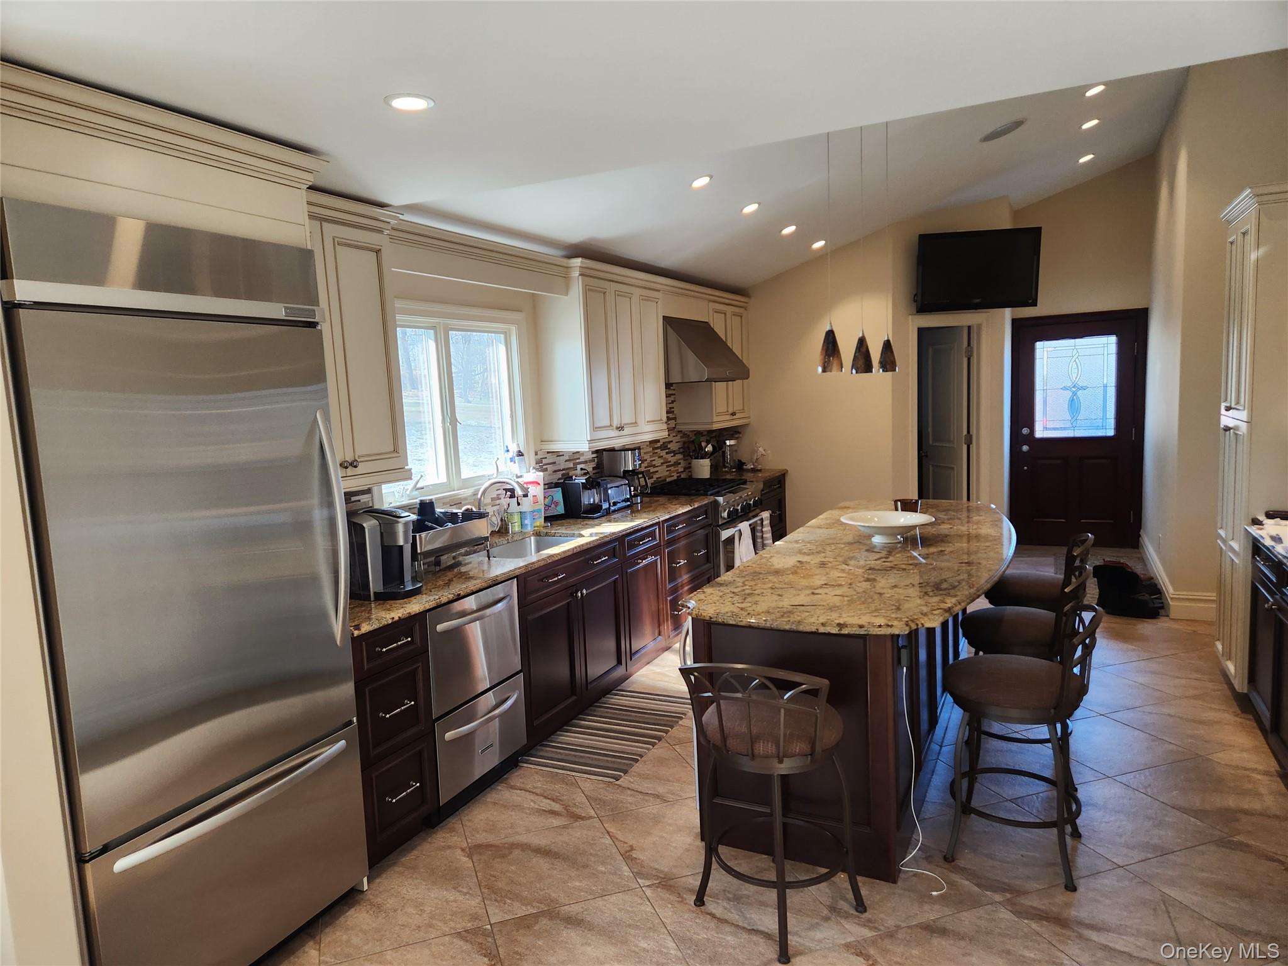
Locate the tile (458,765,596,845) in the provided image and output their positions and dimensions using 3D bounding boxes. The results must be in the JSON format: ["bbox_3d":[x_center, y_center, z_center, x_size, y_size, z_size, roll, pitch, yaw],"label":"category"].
[{"bbox_3d":[-0.503,1.313,3.506,0.507,0.010,0.507,-5,7,-20],"label":"tile"}]

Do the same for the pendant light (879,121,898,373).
[{"bbox_3d":[1.294,-1.242,4.551,0.108,1.302,0.108,1,7,25],"label":"pendant light"}]

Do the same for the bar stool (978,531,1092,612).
[{"bbox_3d":[1.944,0.687,4.234,0.500,0.880,0.450,1,7,25],"label":"bar stool"}]

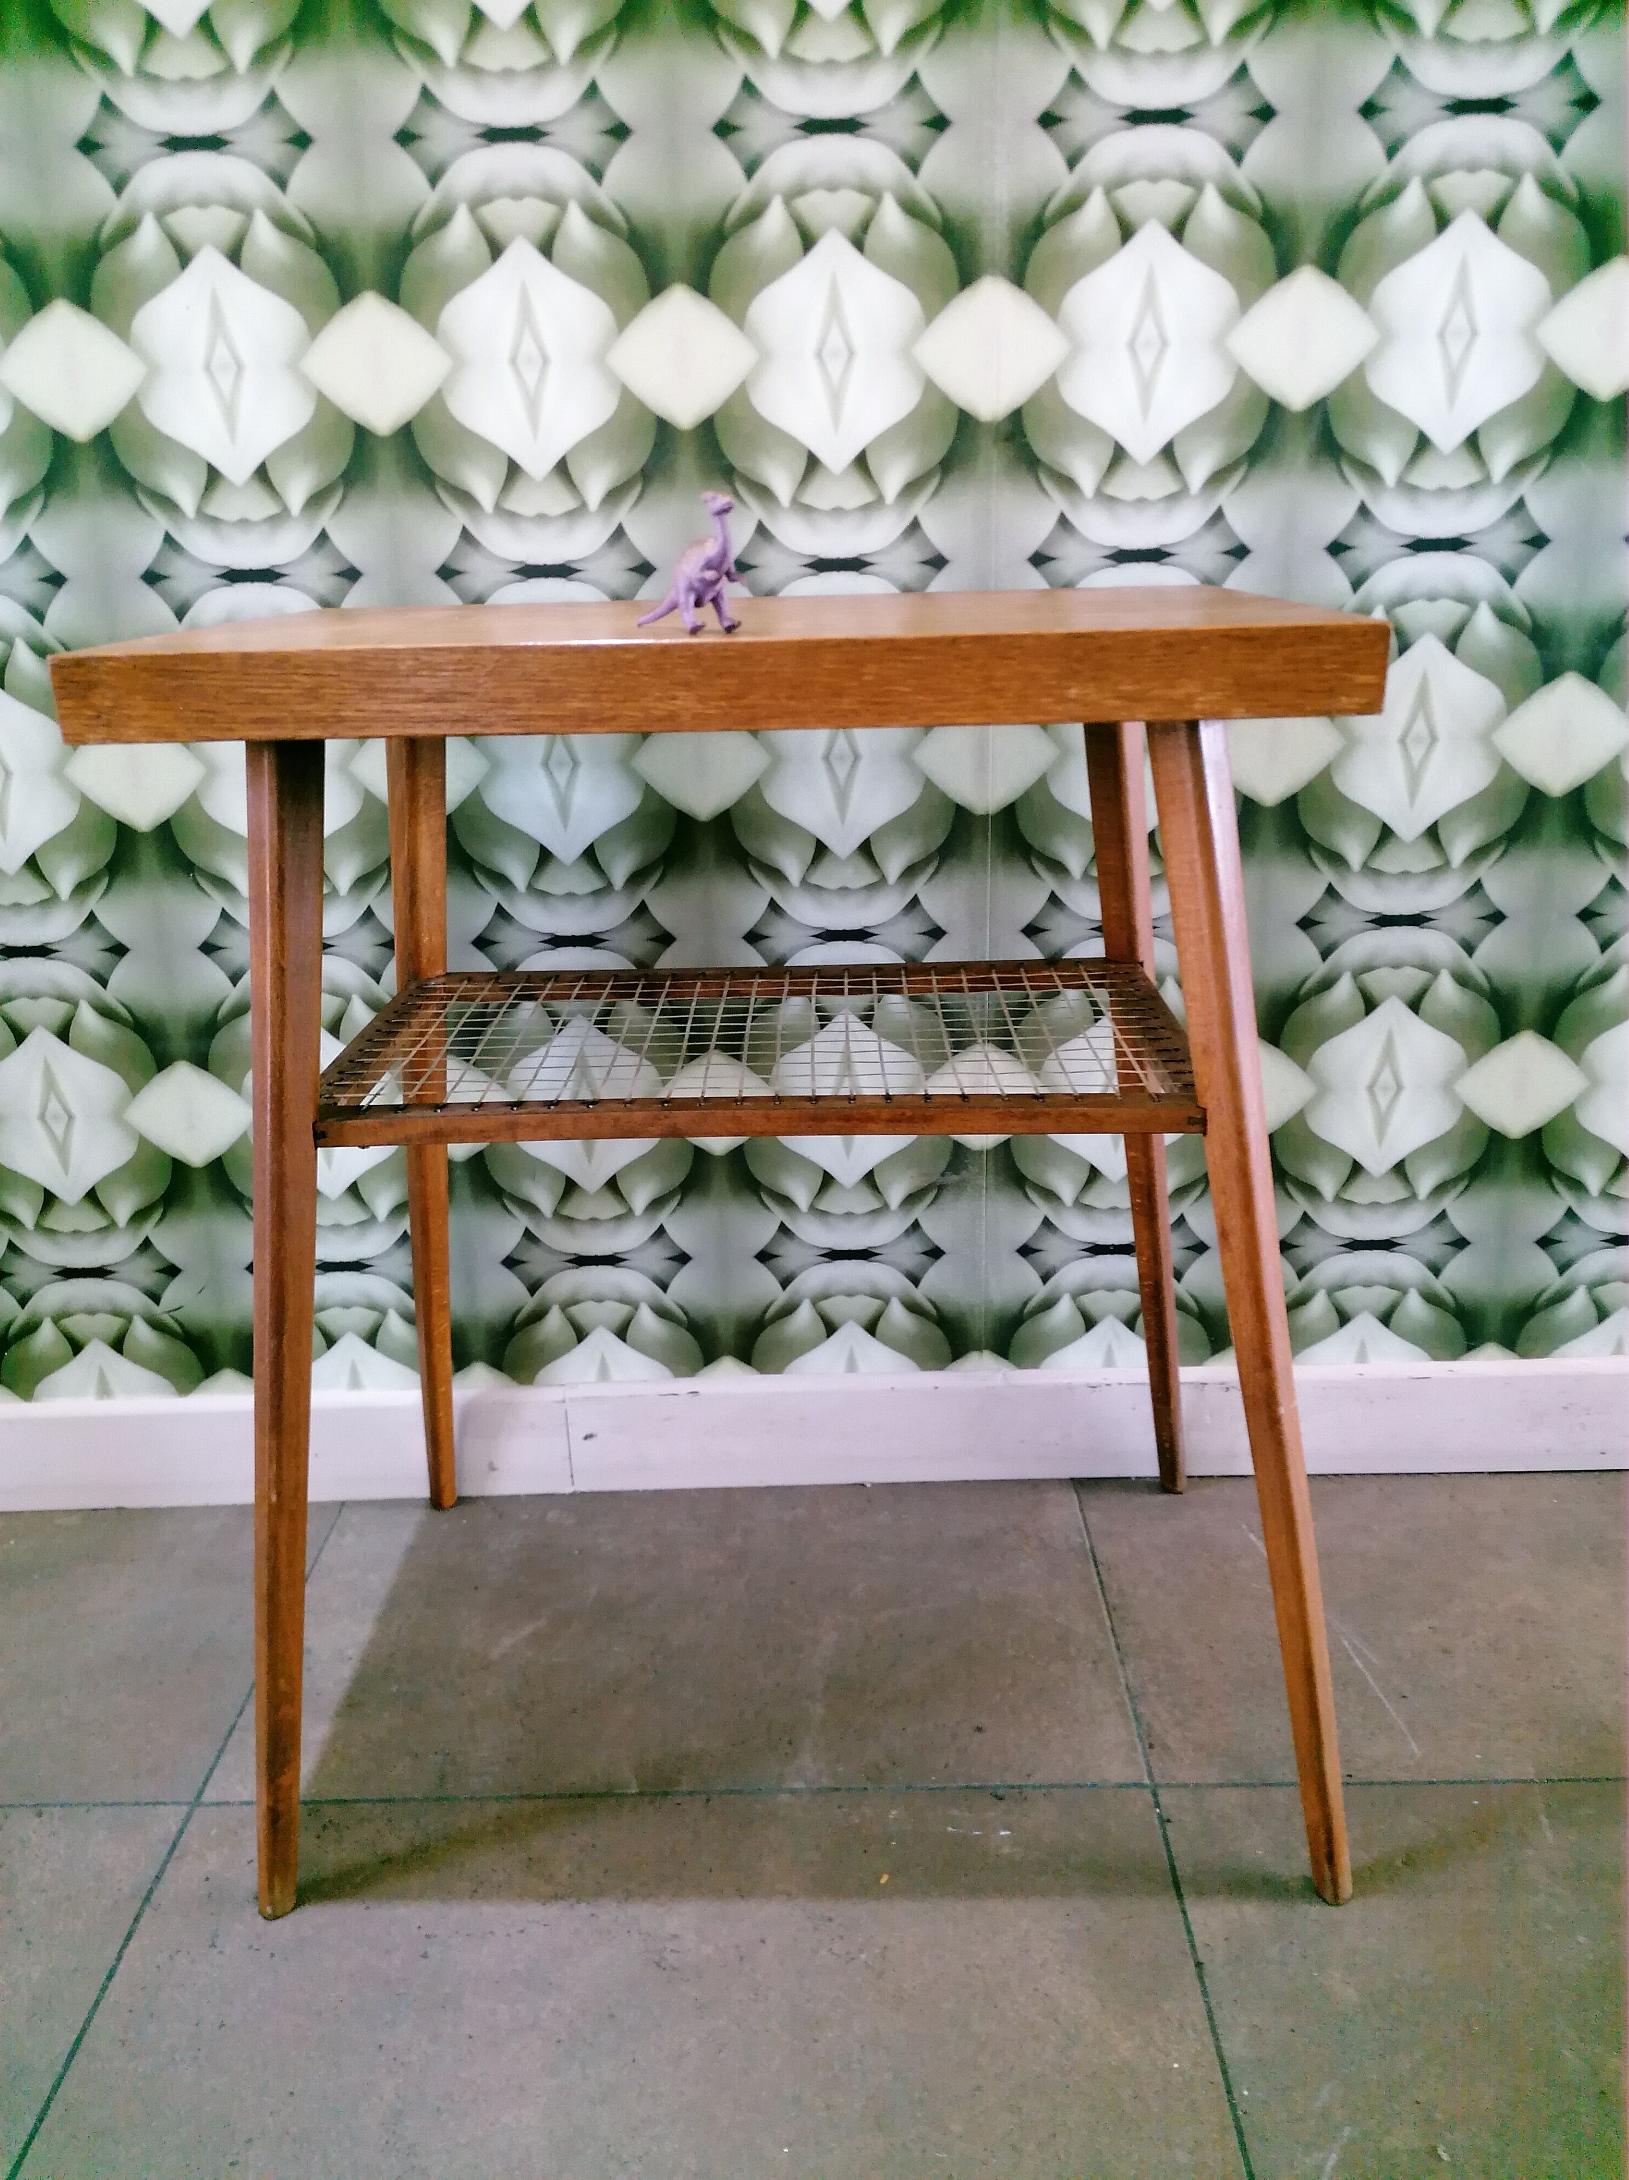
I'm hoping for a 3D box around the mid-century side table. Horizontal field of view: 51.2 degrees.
[{"bbox_3d":[-0.022,0.066,1.058,0.618,0.697,0.436,-1,19,1],"label":"mid-century side table"}]

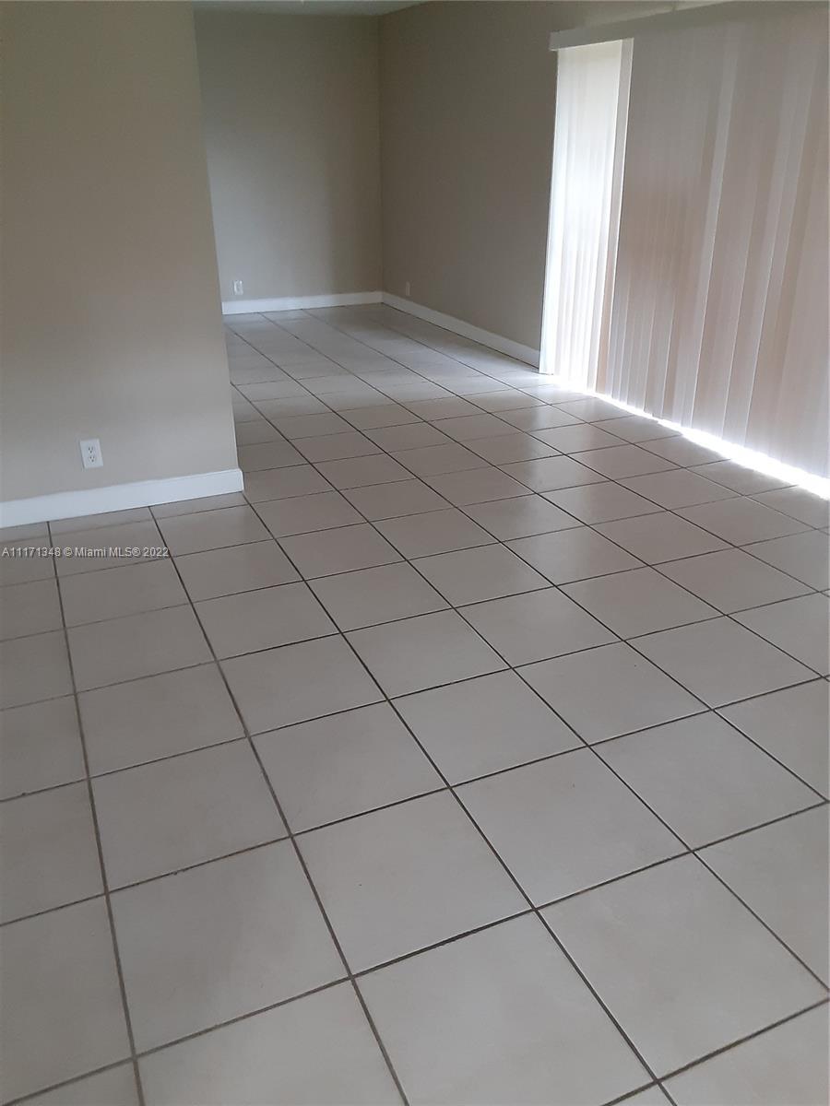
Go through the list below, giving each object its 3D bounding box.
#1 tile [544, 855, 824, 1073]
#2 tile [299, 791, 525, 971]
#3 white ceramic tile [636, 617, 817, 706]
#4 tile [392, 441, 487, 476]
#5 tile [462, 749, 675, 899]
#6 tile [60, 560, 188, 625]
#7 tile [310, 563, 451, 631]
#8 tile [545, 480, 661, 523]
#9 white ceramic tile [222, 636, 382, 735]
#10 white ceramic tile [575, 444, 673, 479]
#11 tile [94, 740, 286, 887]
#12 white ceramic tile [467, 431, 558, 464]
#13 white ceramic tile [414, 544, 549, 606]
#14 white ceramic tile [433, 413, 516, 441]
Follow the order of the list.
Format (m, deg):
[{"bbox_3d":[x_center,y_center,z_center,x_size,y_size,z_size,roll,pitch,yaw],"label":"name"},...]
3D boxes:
[{"bbox_3d":[0.520,0.791,1.709,0.402,0.010,0.402,-11,28,-21],"label":"tile"},{"bbox_3d":[-0.018,0.700,1.889,0.401,0.010,0.401,-11,27,-21],"label":"tile"},{"bbox_3d":[0.937,0.327,2.662,0.401,0.010,0.401,-11,27,-21],"label":"white ceramic tile"},{"bbox_3d":[0.120,-0.470,4.343,0.396,0.010,0.396,-11,27,-21],"label":"tile"},{"bbox_3d":[0.355,0.629,2.034,0.401,0.010,0.401,-11,27,-21],"label":"tile"},{"bbox_3d":[-1.038,0.137,3.090,0.401,0.010,0.401,-11,27,-21],"label":"tile"},{"bbox_3d":[-0.133,0.152,3.035,0.398,0.010,0.398,-11,27,-21],"label":"tile"},{"bbox_3d":[0.822,-0.224,3.830,0.402,0.010,0.402,-11,28,-21],"label":"tile"},{"bbox_3d":[-0.344,0.383,2.568,0.402,0.010,0.402,-11,28,-21],"label":"white ceramic tile"},{"bbox_3d":[1.034,-0.452,4.299,0.401,0.010,0.401,-11,27,-21],"label":"white ceramic tile"},{"bbox_3d":[-0.552,0.613,2.080,0.401,0.010,0.401,-11,27,-21],"label":"tile"},{"bbox_3d":[0.494,-0.543,4.500,0.402,0.010,0.402,-11,28,-21],"label":"white ceramic tile"},{"bbox_3d":[0.238,0.079,3.201,0.402,0.010,0.402,-11,28,-21],"label":"white ceramic tile"},{"bbox_3d":[0.337,-0.698,4.827,0.401,0.010,0.401,-11,27,-21],"label":"white ceramic tile"}]

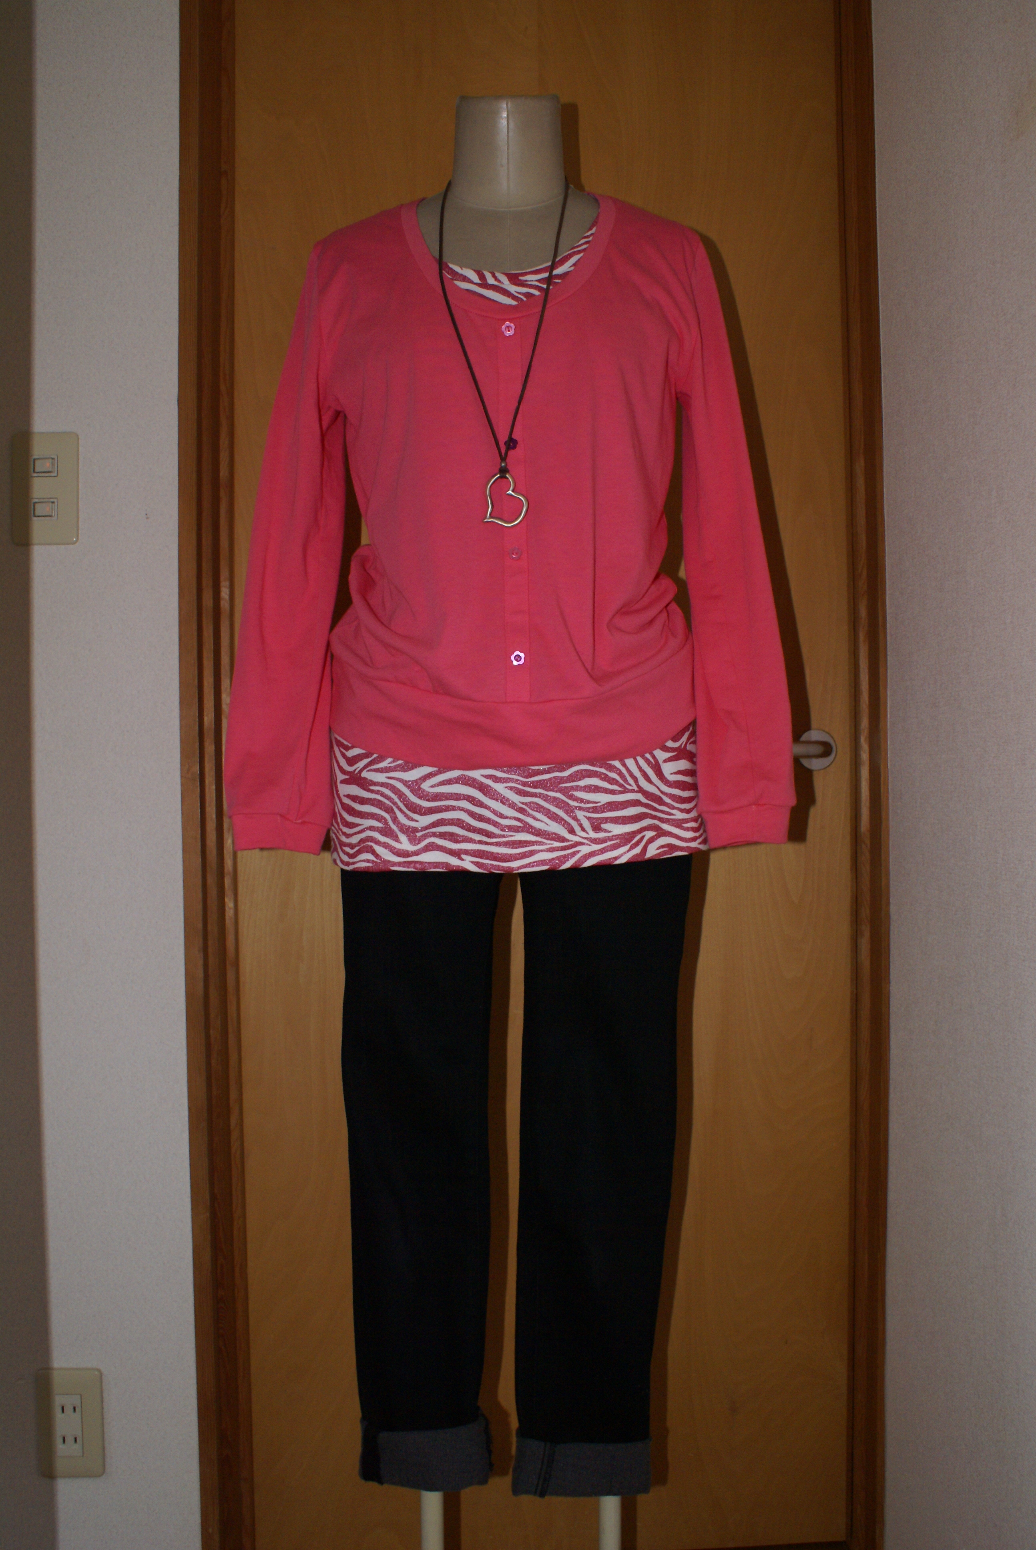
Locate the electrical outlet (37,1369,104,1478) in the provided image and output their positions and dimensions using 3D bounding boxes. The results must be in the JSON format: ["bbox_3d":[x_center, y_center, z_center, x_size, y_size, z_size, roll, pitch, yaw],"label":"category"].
[{"bbox_3d":[-0.479,0.694,1.385,0.071,0.120,0.010,-1,1,0],"label":"electrical outlet"}]

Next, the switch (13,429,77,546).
[{"bbox_3d":[-0.503,-0.305,1.378,0.071,0.120,0.010,-1,1,0],"label":"switch"}]

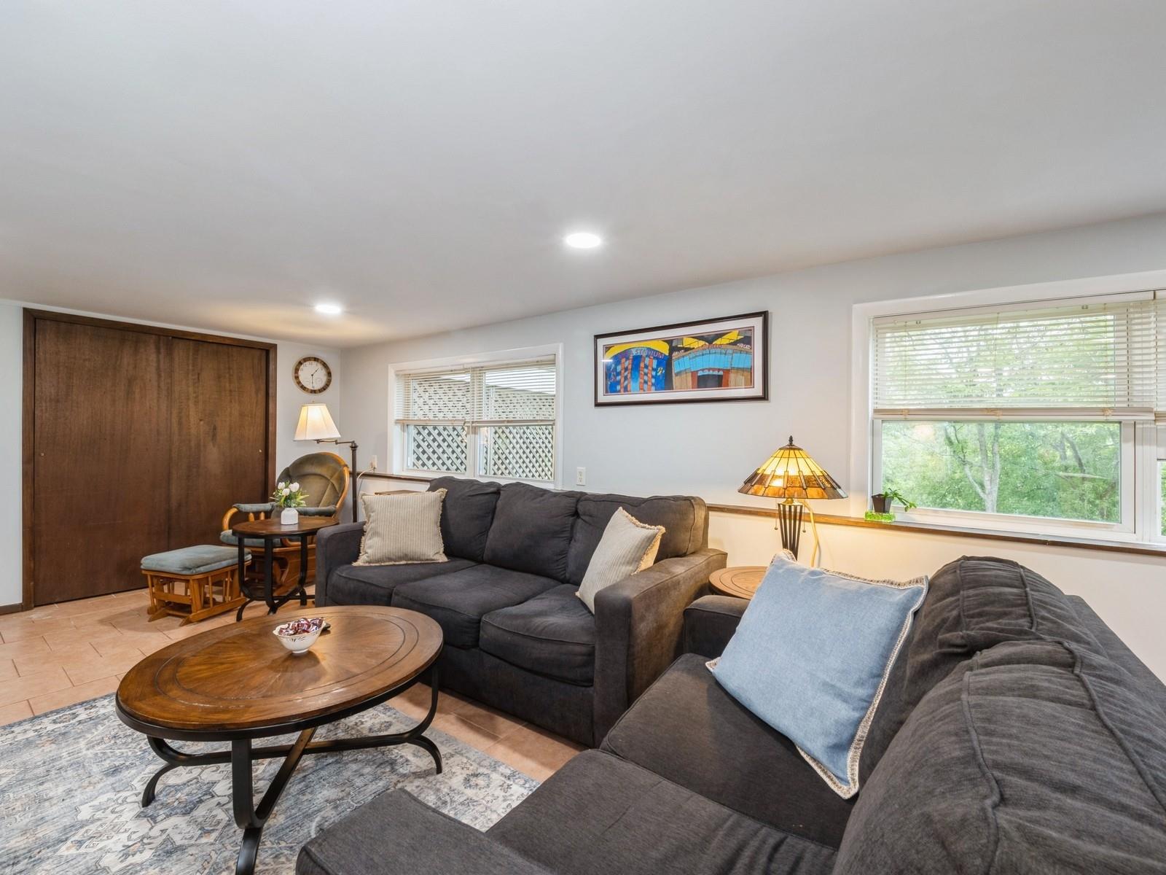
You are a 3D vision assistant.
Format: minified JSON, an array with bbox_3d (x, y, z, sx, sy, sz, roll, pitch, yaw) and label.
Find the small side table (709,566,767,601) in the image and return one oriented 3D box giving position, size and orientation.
[{"bbox_3d":[0.870,0.956,2.110,0.630,0.610,0.630,1,0,23],"label":"small side table"}]

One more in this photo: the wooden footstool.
[{"bbox_3d":[-2.710,1.008,3.330,0.480,0.420,0.470,1,0,13],"label":"wooden footstool"}]

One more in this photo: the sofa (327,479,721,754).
[{"bbox_3d":[-0.470,0.779,2.800,2.250,0.930,0.970,1,0,34],"label":"sofa"}]

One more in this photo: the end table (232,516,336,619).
[{"bbox_3d":[-2.090,0.920,3.320,0.640,0.610,0.640,1,0,-32],"label":"end table"}]

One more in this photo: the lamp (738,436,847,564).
[{"bbox_3d":[0.920,0.326,2.100,0.450,0.650,0.450,1,0,23],"label":"lamp"}]

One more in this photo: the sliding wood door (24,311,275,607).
[{"bbox_3d":[-3.375,0.165,3.845,0.100,2.100,1.530,1,0,41],"label":"sliding wood door"}]

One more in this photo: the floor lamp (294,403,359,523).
[{"bbox_3d":[-2.260,0.447,4.280,0.660,1.550,0.380,1,0,8],"label":"floor lamp"}]

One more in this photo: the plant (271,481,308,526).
[{"bbox_3d":[-2.065,0.460,3.330,0.225,0.310,0.225,1,0,-32],"label":"plant"}]

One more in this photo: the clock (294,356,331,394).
[{"bbox_3d":[-2.645,-0.617,4.645,0.050,0.375,0.365,1,0,41],"label":"clock"}]

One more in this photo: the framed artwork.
[{"bbox_3d":[0.505,-0.424,2.720,1.070,0.463,0.035,1,0,35],"label":"framed artwork"}]

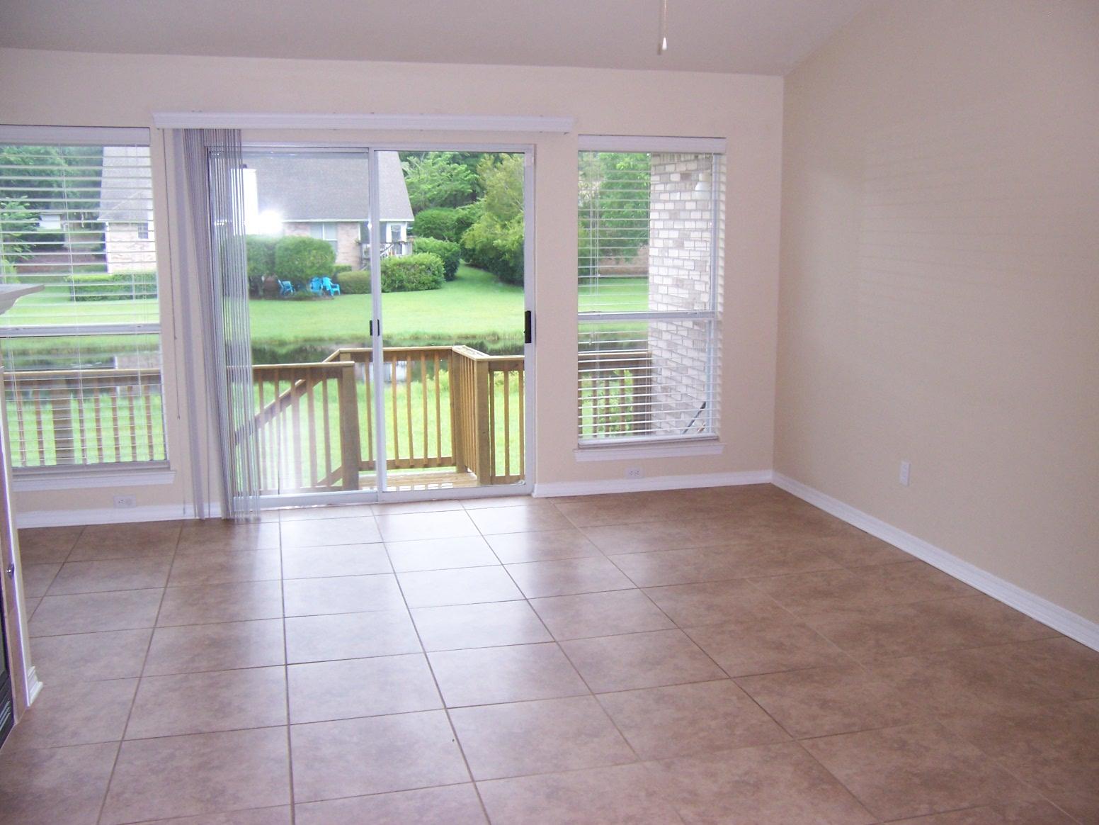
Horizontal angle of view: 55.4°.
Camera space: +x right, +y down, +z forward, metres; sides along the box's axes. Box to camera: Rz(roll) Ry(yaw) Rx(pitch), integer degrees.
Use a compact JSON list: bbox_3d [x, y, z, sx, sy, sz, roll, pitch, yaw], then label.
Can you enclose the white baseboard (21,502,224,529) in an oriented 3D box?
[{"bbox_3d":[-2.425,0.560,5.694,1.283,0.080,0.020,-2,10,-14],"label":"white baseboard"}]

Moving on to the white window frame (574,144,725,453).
[{"bbox_3d":[0.596,-0.711,6.338,0.936,1.841,0.101,-2,10,-14],"label":"white window frame"}]

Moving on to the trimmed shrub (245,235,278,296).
[{"bbox_3d":[-11.892,-5.886,42.000,2.221,2.451,2.200,-2,10,-14],"label":"trimmed shrub"}]

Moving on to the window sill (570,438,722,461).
[{"bbox_3d":[0.615,0.231,6.466,0.986,0.081,0.111,-2,10,-14],"label":"window sill"}]

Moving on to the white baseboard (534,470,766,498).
[{"bbox_3d":[0.658,0.440,6.490,1.569,0.080,0.020,-2,10,-14],"label":"white baseboard"}]

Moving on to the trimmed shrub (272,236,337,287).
[{"bbox_3d":[-9.827,-5.989,42.000,2.469,2.244,2.400,-2,10,-14],"label":"trimmed shrub"}]

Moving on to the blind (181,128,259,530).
[{"bbox_3d":[-1.766,-0.451,5.589,0.337,2.108,0.106,-2,10,-14],"label":"blind"}]

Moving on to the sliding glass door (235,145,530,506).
[{"bbox_3d":[-0.954,-0.478,5.955,1.771,2.037,0.101,-2,10,-14],"label":"sliding glass door"}]

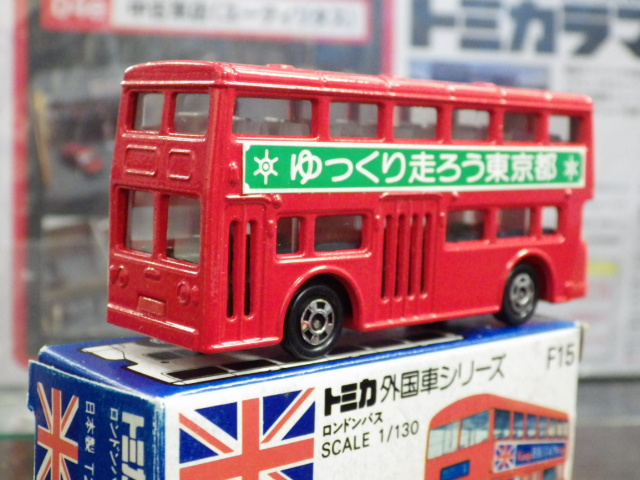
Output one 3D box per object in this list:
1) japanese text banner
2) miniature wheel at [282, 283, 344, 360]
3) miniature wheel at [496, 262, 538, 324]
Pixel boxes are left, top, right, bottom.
[{"bbox_3d":[0.016,-0.010,0.144,0.066,0.006,0.001,-4,9,-42],"label":"japanese text banner"},{"bbox_3d":[-0.001,0.010,0.134,0.009,0.009,0.003,-4,9,-42],"label":"miniature wheel"},{"bbox_3d":[0.028,0.008,0.161,0.009,0.009,0.003,-4,9,-42],"label":"miniature wheel"}]

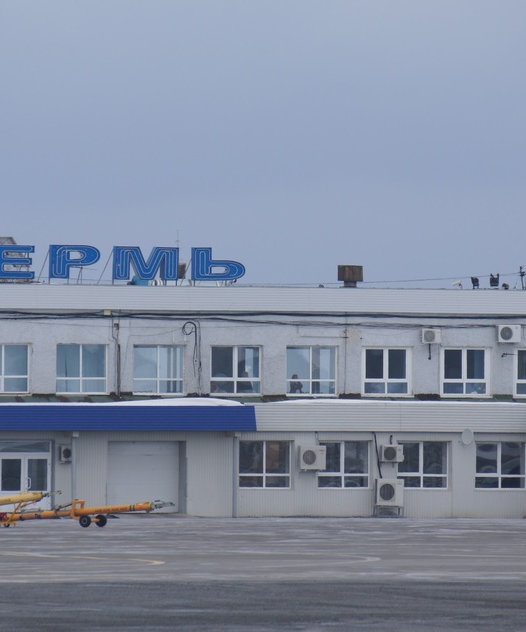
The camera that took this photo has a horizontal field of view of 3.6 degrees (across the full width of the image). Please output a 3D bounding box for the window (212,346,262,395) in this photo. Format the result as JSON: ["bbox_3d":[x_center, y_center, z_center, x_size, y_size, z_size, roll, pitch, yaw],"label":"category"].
[{"bbox_3d":[-0.986,1.961,297.726,1.900,1.750,0.150,1,-1,-21],"label":"window"}]

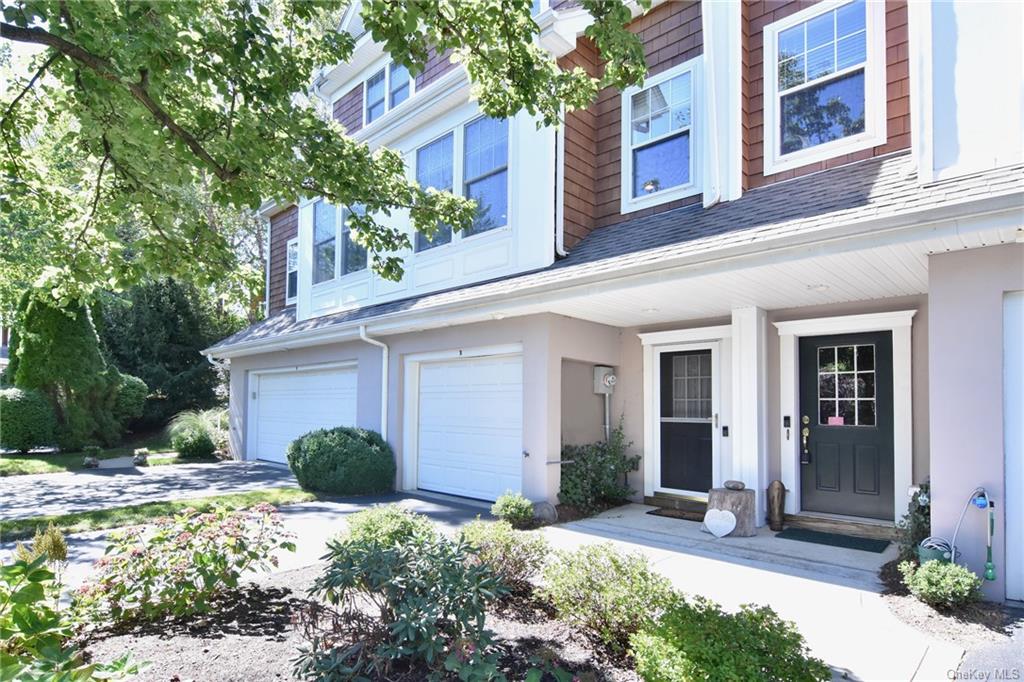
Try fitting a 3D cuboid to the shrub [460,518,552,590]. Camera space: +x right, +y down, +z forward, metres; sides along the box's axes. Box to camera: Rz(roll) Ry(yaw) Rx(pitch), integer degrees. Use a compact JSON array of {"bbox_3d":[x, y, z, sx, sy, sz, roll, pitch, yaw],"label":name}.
[{"bbox_3d":[-0.063,1.777,4.300,0.740,0.500,0.700,0,-4,0],"label":"shrub"}]

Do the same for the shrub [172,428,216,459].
[{"bbox_3d":[-8.499,2.744,13.700,1.050,0.800,1.000,-3,-5,38],"label":"shrub"}]

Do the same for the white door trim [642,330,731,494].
[{"bbox_3d":[2.352,0.987,6.920,1.320,2.260,0.180,-3,-6,42],"label":"white door trim"}]

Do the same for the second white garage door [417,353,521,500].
[{"bbox_3d":[-0.708,1.385,7.963,2.380,2.130,0.100,-3,-6,42],"label":"second white garage door"}]

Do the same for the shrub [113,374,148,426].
[{"bbox_3d":[-13.453,2.057,18.000,1.350,1.750,1.300,-3,-5,38],"label":"shrub"}]

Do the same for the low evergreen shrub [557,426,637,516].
[{"bbox_3d":[1.188,1.731,6.950,0.950,1.150,1.100,-3,-5,37],"label":"low evergreen shrub"}]

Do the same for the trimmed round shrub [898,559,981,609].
[{"bbox_3d":[3.191,1.810,3.820,0.520,0.350,0.460,-3,-6,42],"label":"trimmed round shrub"}]

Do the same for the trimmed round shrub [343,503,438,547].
[{"bbox_3d":[-1.059,1.684,4.500,0.760,0.500,0.700,1,-4,0],"label":"trimmed round shrub"}]

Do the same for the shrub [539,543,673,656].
[{"bbox_3d":[0.628,1.684,3.400,0.880,0.580,0.800,0,-4,0],"label":"shrub"}]

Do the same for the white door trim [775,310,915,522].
[{"bbox_3d":[3.675,0.859,5.707,1.320,2.250,0.160,-3,-6,42],"label":"white door trim"}]

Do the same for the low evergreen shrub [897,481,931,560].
[{"bbox_3d":[3.721,1.665,4.720,0.340,0.700,0.450,-3,-6,42],"label":"low evergreen shrub"}]

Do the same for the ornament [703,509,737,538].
[{"bbox_3d":[2.180,1.903,5.350,0.340,0.300,0.060,-2,-12,37],"label":"ornament"}]

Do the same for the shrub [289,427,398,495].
[{"bbox_3d":[-2.823,1.956,8.450,1.700,1.100,1.650,-3,-5,38],"label":"shrub"}]

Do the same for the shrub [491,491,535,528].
[{"bbox_3d":[0.006,2.002,6.100,0.510,0.440,0.500,0,-4,0],"label":"shrub"}]

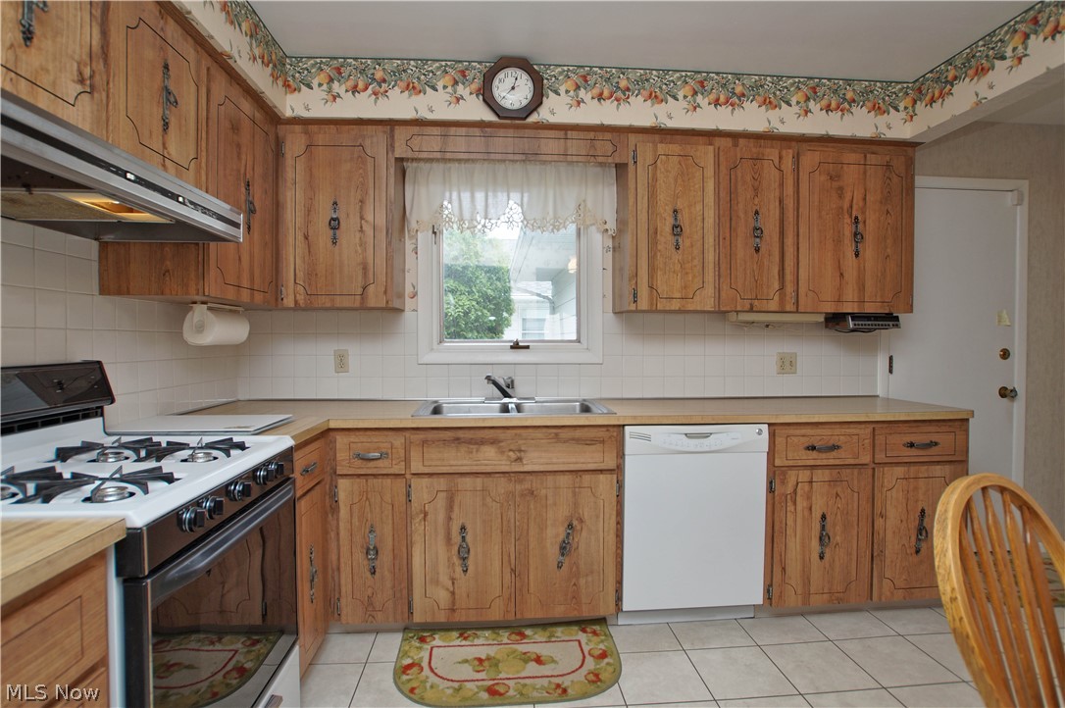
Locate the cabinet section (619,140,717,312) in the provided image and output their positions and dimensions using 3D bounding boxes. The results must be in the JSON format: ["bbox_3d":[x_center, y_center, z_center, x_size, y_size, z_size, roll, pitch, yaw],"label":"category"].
[{"bbox_3d":[0.622,-0.575,2.272,0.404,0.760,0.309,0,1,-4],"label":"cabinet section"}]

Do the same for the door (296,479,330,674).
[{"bbox_3d":[-0.781,0.764,1.667,0.021,0.602,0.275,0,1,-5],"label":"door"}]

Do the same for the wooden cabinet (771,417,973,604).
[{"bbox_3d":[1.418,0.687,2.307,0.895,0.818,0.598,0,1,-5],"label":"wooden cabinet"}]

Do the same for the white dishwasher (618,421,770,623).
[{"bbox_3d":[0.650,0.707,2.241,0.608,0.849,0.598,0,1,-5],"label":"white dishwasher"}]

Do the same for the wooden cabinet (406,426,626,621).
[{"bbox_3d":[-0.090,0.688,2.186,0.856,0.818,0.598,0,1,-5],"label":"wooden cabinet"}]

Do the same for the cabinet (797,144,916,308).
[{"bbox_3d":[1.566,-0.588,2.299,0.577,0.766,0.022,0,1,-5],"label":"cabinet"}]

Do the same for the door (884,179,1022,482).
[{"bbox_3d":[2.392,0.082,2.694,0.830,2.085,0.055,0,1,-5],"label":"door"}]

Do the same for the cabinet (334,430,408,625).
[{"bbox_3d":[-0.656,0.689,2.141,0.283,0.818,0.598,0,1,-5],"label":"cabinet"}]

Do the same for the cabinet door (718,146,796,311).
[{"bbox_3d":[1.025,-0.564,2.157,0.356,0.741,0.025,0,1,-4],"label":"cabinet door"}]

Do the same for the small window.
[{"bbox_3d":[-0.104,-0.455,2.483,1.030,1.026,0.100,0,1,-5],"label":"small window"}]

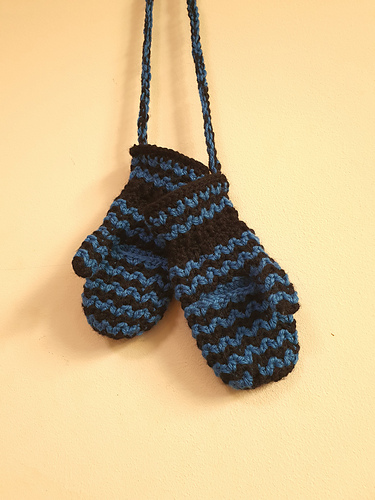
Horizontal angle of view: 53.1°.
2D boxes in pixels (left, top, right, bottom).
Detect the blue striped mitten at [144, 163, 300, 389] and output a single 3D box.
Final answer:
[{"bbox_3d":[0.036,0.028,0.300,0.088,0.172,0.040,-24,3,1],"label":"blue striped mitten"}]

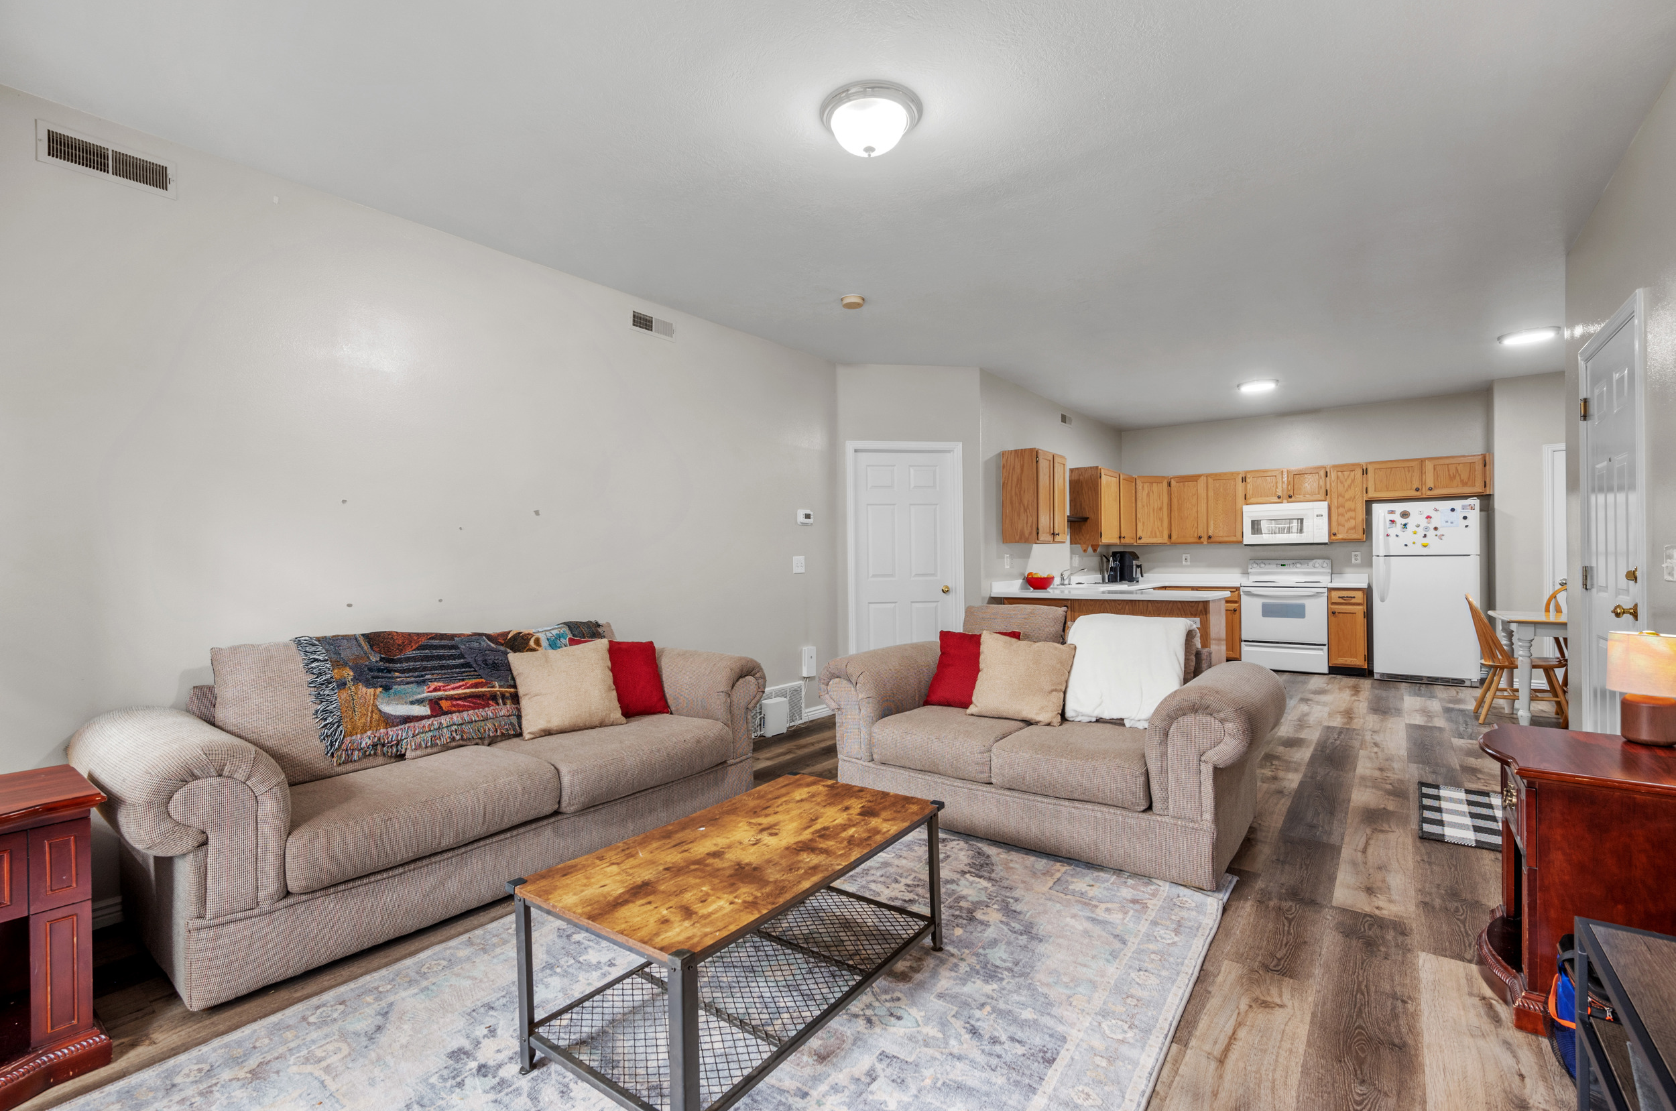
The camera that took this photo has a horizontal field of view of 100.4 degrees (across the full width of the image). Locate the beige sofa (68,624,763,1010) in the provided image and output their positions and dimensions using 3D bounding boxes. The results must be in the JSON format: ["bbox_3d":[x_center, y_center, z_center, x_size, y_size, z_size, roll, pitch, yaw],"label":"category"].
[{"bbox_3d":[-1.454,0.800,2.930,0.920,0.940,2.350,-1,0,40],"label":"beige sofa"}]

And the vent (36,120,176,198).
[{"bbox_3d":[-2.496,-1.349,2.397,0.020,0.140,0.334,-1,0,38],"label":"vent"}]

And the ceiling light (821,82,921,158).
[{"bbox_3d":[0.115,-1.446,2.398,0.356,0.155,0.356,-1,0,0],"label":"ceiling light"}]

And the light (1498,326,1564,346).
[{"bbox_3d":[4.948,-1.552,5.001,0.330,0.050,0.330,-1,0,38],"label":"light"}]

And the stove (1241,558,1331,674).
[{"bbox_3d":[4.721,0.626,7.344,0.755,1.140,0.670,-1,0,38],"label":"stove"}]

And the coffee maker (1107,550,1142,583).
[{"bbox_3d":[3.317,0.145,8.019,0.320,0.360,0.210,-1,0,38],"label":"coffee maker"}]

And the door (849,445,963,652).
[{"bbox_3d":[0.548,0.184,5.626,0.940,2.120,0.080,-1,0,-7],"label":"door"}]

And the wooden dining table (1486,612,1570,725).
[{"bbox_3d":[5.383,0.816,4.758,1.280,0.750,0.920,-1,0,38],"label":"wooden dining table"}]

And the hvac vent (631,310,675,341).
[{"bbox_3d":[-1.099,-1.375,4.177,0.020,0.129,0.329,-1,0,38],"label":"hvac vent"}]

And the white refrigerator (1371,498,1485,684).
[{"bbox_3d":[5.612,0.349,6.690,0.745,1.678,0.730,-1,0,38],"label":"white refrigerator"}]

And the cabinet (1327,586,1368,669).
[{"bbox_3d":[5.159,0.749,7.045,0.300,0.865,0.610,-1,0,38],"label":"cabinet"}]

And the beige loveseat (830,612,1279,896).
[{"bbox_3d":[1.000,0.772,3.383,1.900,0.940,0.950,-1,0,36],"label":"beige loveseat"}]

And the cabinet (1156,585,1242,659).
[{"bbox_3d":[4.163,0.761,7.919,0.808,0.865,0.609,-1,0,38],"label":"cabinet"}]

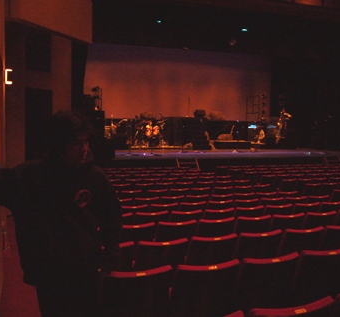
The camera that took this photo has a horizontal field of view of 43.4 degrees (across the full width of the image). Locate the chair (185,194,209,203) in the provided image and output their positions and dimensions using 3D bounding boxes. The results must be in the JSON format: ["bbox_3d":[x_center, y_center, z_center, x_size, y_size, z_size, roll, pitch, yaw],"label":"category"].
[{"bbox_3d":[0.463,1.139,8.652,0.540,0.860,0.600,-1,4,-21],"label":"chair"}]

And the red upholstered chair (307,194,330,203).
[{"bbox_3d":[2.789,1.138,8.485,0.540,0.860,0.600,-1,4,-21],"label":"red upholstered chair"}]

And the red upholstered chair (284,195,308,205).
[{"bbox_3d":[2.315,1.160,8.264,0.530,0.880,0.570,-1,4,-21],"label":"red upholstered chair"}]

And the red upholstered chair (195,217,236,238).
[{"bbox_3d":[0.494,1.174,5.417,0.530,0.900,0.580,-1,5,-21],"label":"red upholstered chair"}]

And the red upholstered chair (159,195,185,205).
[{"bbox_3d":[-0.018,1.162,8.344,0.530,0.900,0.580,-1,5,-21],"label":"red upholstered chair"}]

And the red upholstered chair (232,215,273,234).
[{"bbox_3d":[0.988,1.168,5.603,0.530,0.900,0.580,-1,5,-21],"label":"red upholstered chair"}]

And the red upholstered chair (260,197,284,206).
[{"bbox_3d":[1.781,1.159,7.983,0.530,0.900,0.580,-1,5,-21],"label":"red upholstered chair"}]

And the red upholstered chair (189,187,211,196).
[{"bbox_3d":[0.587,1.086,9.607,0.530,0.900,0.580,-1,5,-21],"label":"red upholstered chair"}]

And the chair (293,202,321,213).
[{"bbox_3d":[2.172,1.159,7.149,0.530,0.880,0.570,-1,4,-21],"label":"chair"}]

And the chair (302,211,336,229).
[{"bbox_3d":[2.004,1.161,6.040,0.530,0.880,0.570,-1,4,-21],"label":"chair"}]

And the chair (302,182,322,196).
[{"bbox_3d":[3.497,1.061,10.828,0.530,0.880,0.570,-1,4,-21],"label":"chair"}]

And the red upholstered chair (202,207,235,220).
[{"bbox_3d":[0.666,1.176,6.622,0.540,0.860,0.600,-1,4,-21],"label":"red upholstered chair"}]

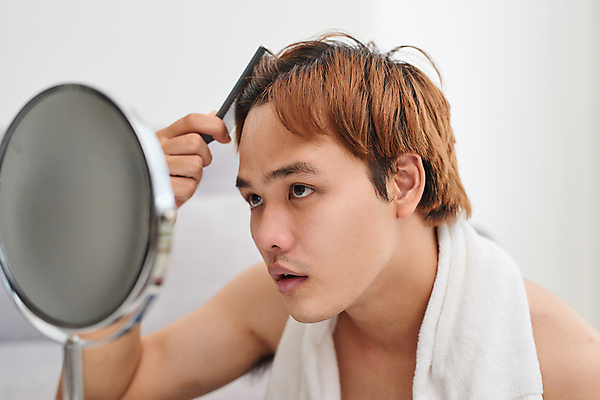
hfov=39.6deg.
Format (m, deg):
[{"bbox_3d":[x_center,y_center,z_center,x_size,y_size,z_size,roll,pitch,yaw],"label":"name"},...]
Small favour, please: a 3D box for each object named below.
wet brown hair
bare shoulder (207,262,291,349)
[{"bbox_3d":[0.041,-0.055,0.854,0.222,0.205,0.185,-13,-2,-41],"label":"wet brown hair"},{"bbox_3d":[-0.052,0.122,0.955,0.125,0.115,0.120,2,4,30],"label":"bare shoulder"}]

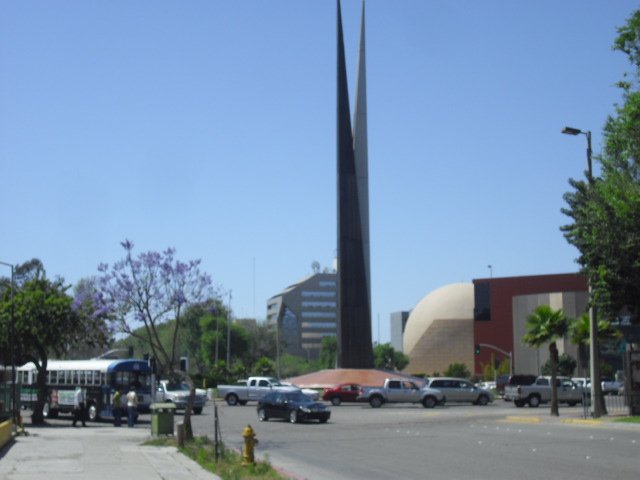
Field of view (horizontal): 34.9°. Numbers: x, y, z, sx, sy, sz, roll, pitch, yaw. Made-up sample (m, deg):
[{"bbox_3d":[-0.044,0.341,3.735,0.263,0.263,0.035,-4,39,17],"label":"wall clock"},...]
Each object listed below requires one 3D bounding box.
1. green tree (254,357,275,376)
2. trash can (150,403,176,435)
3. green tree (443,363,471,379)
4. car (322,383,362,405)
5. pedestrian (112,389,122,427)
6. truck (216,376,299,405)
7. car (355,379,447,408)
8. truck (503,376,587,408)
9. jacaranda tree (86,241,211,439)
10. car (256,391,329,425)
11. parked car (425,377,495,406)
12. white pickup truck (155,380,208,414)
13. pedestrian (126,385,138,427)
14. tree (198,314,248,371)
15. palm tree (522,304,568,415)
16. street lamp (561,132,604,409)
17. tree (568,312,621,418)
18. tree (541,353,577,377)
[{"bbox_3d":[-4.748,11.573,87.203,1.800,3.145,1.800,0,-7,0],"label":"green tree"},{"bbox_3d":[-5.617,6.429,36.573,0.720,1.135,0.700,5,-9,-32],"label":"trash can"},{"bbox_3d":[15.550,15.501,115.204,2.950,3.200,2.950,0,-7,0],"label":"green tree"},{"bbox_3d":[2.350,10.281,67.693,4.300,1.460,1.750,0,-7,0],"label":"car"},{"bbox_3d":[-8.343,6.886,42.104,0.460,1.640,0.330,-3,-8,23],"label":"pedestrian"},{"bbox_3d":[-3.971,10.039,67.419,5.600,1.870,1.970,-2,-8,18],"label":"truck"},{"bbox_3d":[5.065,9.508,63.317,5.400,1.820,1.870,1,-7,-5],"label":"car"},{"bbox_3d":[13.950,9.393,62.420,5.600,1.880,1.980,3,-8,-20],"label":"truck"},{"bbox_3d":[-5.899,3.498,36.052,4.300,7.018,4.200,0,-7,0],"label":"jacaranda tree"},{"bbox_3d":[-1.250,7.524,46.091,1.710,1.430,4.250,5,-9,-33],"label":"car"},{"bbox_3d":[9.054,9.858,66.112,4.600,1.730,1.820,1,-8,-10],"label":"parked car"},{"bbox_3d":[-7.900,8.409,54.719,1.980,1.870,5.500,4,-8,-27],"label":"white pickup truck"},{"bbox_3d":[-7.650,6.810,41.708,0.480,1.690,0.330,-1,-7,9],"label":"pedestrian"},{"bbox_3d":[-9.300,10.989,98.503,4.600,7.900,4.600,0,-7,0],"label":"tree"},{"bbox_3d":[10.932,5.857,49.649,2.250,5.416,2.250,0,-7,0],"label":"palm tree"},{"bbox_3d":[12.673,1.336,48.909,1.900,14.107,0.500,0,-7,0],"label":"street lamp"},{"bbox_3d":[13.438,6.096,49.927,2.400,5.068,2.400,0,-7,0],"label":"tree"},{"bbox_3d":[22.281,12.594,95.263,3.400,4.086,3.400,0,-7,0],"label":"tree"}]

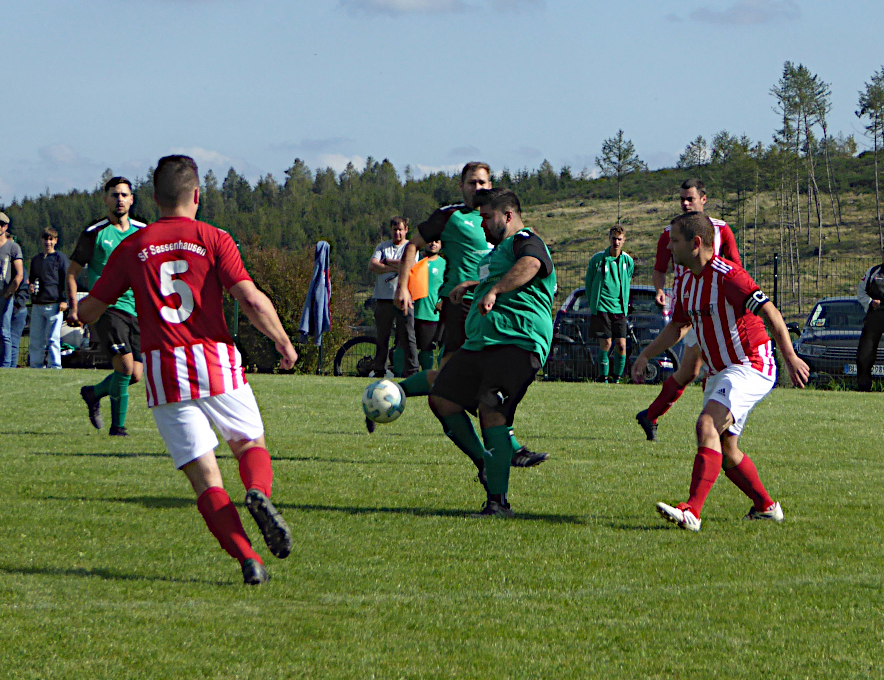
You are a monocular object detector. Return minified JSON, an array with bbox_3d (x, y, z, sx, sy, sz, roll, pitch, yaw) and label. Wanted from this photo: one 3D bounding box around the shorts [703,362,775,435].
[{"bbox_3d":[1.497,0.260,14.050,0.360,0.430,0.360,0,2,-41],"label":"shorts"}]

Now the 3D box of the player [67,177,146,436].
[{"bbox_3d":[-2.306,-0.232,19.300,0.580,1.790,0.660,0,2,-21],"label":"player"}]

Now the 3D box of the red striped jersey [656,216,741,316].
[{"bbox_3d":[1.742,-0.492,18.900,0.600,0.680,0.320,-1,2,7],"label":"red striped jersey"}]

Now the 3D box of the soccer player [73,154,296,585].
[{"bbox_3d":[-1.027,0.118,11.100,0.840,1.700,0.680,1,1,-5],"label":"soccer player"}]

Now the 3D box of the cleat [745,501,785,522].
[{"bbox_3d":[1.640,0.871,14.130,0.280,0.110,0.105,2,2,36],"label":"cleat"}]

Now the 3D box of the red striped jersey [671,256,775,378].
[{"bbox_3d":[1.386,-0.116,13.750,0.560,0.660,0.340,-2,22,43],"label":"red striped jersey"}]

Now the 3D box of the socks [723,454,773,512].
[{"bbox_3d":[1.542,0.726,13.980,0.125,0.340,0.115,-13,38,23],"label":"socks"}]

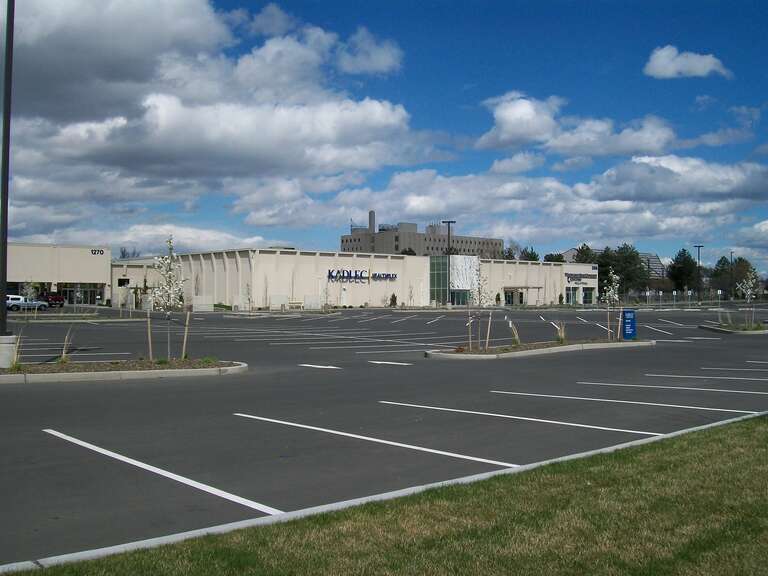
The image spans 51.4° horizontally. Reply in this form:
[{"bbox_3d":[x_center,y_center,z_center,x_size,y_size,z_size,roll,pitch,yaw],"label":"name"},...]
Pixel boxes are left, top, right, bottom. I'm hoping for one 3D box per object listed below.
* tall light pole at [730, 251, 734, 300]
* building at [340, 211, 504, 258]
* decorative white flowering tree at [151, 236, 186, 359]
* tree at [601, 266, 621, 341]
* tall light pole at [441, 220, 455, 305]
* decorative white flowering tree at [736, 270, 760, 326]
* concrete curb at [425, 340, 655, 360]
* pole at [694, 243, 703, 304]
[{"bbox_3d":[69.813,-2.504,160.000,0.800,10.100,0.600,0,-1,24],"label":"tall light pole"},{"bbox_3d":[18.600,-13.700,360.000,79.000,36.000,23.000,0,-1,-39],"label":"building"},{"bbox_3d":[-5.264,0.258,19.600,0.850,3.050,0.850,0,-1,-15],"label":"decorative white flowering tree"},{"bbox_3d":[8.025,0.549,28.300,0.750,2.650,0.750,0,-1,16],"label":"tree"},{"bbox_3d":[7.473,-2.942,94.000,1.600,10.000,0.600,0,-1,5],"label":"tall light pole"},{"bbox_3d":[17.114,0.493,37.500,1.100,2.850,1.100,0,-1,25],"label":"decorative white flowering tree"},{"bbox_3d":[5.310,1.940,25.480,9.750,0.170,2.300,0,-1,-41],"label":"concrete curb"},{"bbox_3d":[51.583,-2.296,131.000,1.550,9.700,0.600,0,-1,21],"label":"pole"}]

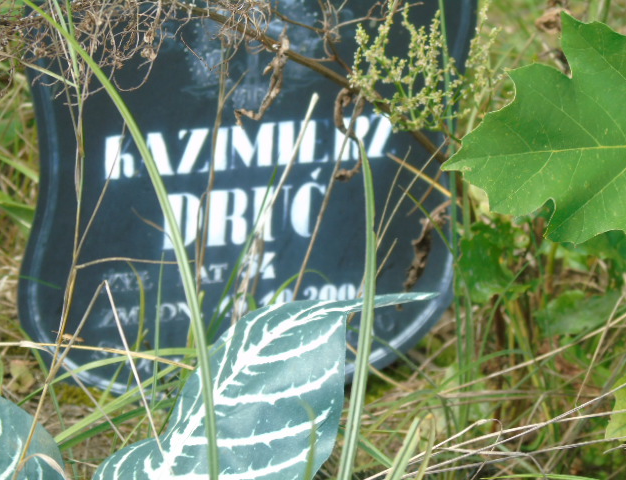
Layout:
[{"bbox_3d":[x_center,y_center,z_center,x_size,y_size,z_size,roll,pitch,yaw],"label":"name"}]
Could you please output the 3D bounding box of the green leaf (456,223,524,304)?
[{"bbox_3d":[0.102,0.012,2.950,0.039,0.041,0.025,0,20,0],"label":"green leaf"}]

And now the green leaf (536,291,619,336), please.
[{"bbox_3d":[0.152,0.042,2.950,0.049,0.018,0.034,0,20,0],"label":"green leaf"}]

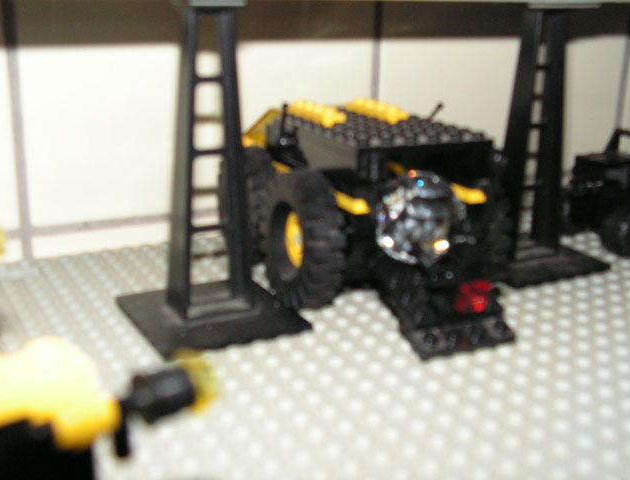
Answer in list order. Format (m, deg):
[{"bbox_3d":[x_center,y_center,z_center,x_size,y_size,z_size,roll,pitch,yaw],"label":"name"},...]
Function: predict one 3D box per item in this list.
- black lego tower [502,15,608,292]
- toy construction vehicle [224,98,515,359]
[{"bbox_3d":[0.087,-0.038,0.310,0.048,0.097,0.048,-8,20,-27],"label":"black lego tower"},{"bbox_3d":[0.022,-0.015,0.289,0.078,0.065,0.126,-7,19,-23],"label":"toy construction vehicle"}]

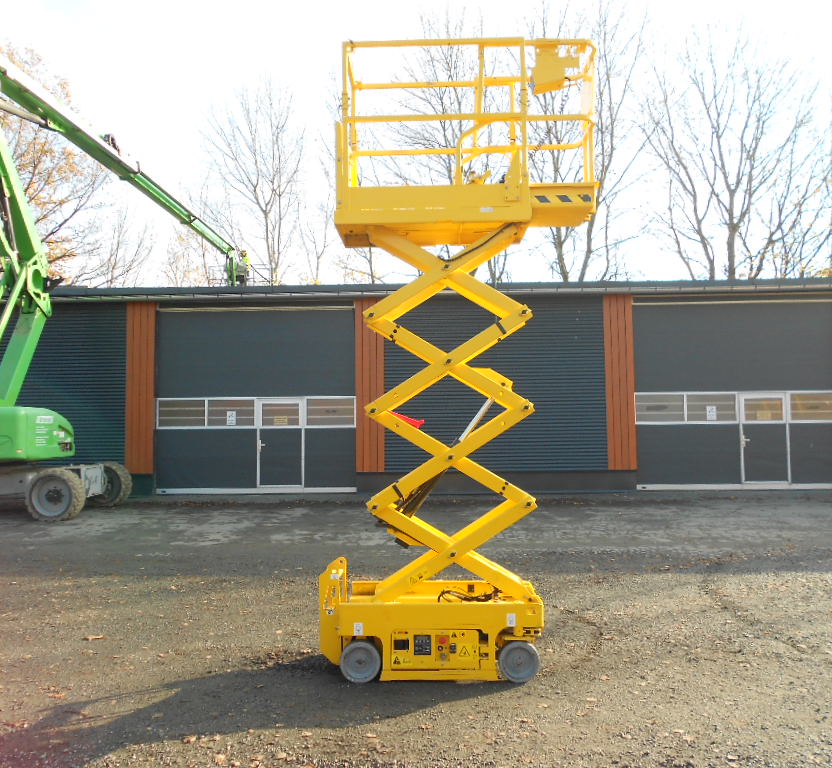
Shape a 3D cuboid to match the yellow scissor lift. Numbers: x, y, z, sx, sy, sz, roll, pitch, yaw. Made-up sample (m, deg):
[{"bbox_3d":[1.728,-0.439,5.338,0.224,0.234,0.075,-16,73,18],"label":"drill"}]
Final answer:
[{"bbox_3d":[0.296,-0.185,5.349,1.894,4.224,0.760,-1,-4,1],"label":"yellow scissor lift"}]

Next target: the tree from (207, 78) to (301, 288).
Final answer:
[{"bbox_3d":[-6.754,-4.692,32.364,3.986,16.605,3.787,-1,-4,0],"label":"tree"}]

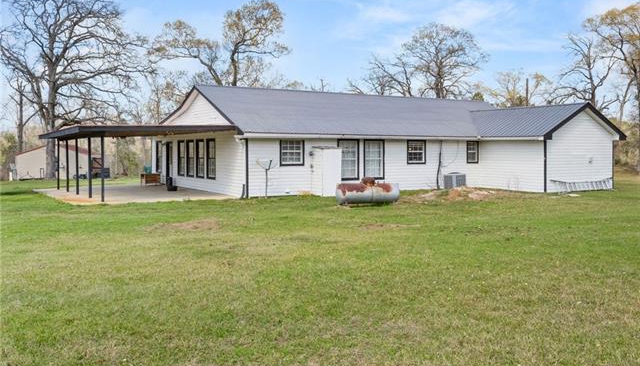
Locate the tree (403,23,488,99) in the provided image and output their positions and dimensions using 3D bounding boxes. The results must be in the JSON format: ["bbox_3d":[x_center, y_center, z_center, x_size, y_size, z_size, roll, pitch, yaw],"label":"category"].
[{"bbox_3d":[12.700,-8.745,56.579,8.768,14.819,8.768,0,3,0],"label":"tree"}]

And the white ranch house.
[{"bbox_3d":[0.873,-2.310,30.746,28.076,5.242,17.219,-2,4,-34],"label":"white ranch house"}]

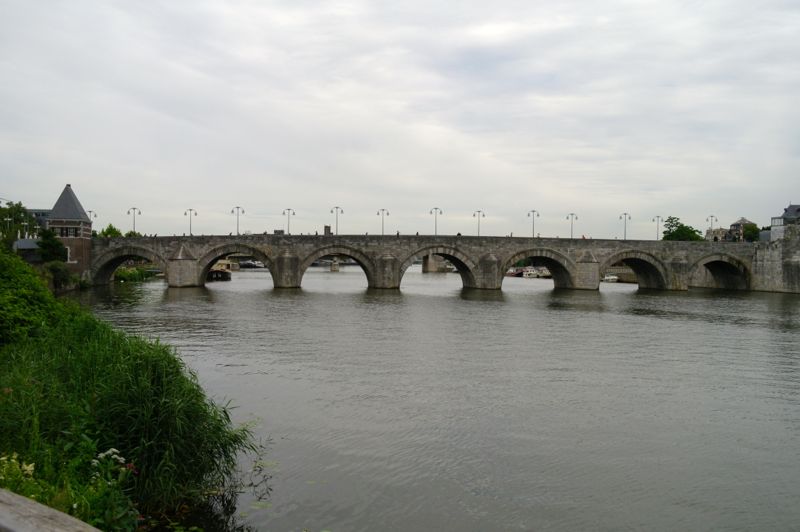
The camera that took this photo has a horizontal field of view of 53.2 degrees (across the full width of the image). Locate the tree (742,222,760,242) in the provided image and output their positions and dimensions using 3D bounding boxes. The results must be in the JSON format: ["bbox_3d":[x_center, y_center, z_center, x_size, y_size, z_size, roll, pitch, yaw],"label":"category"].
[{"bbox_3d":[108.000,-7.200,246.000,6.000,12.000,6.000,1,0,0],"label":"tree"}]

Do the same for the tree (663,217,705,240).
[{"bbox_3d":[93.000,-8.200,262.000,14.000,16.000,13.000,1,0,0],"label":"tree"}]

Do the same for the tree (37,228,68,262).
[{"bbox_3d":[-44.800,-2.450,103.000,4.100,4.600,4.100,1,0,0],"label":"tree"}]

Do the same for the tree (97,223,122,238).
[{"bbox_3d":[-67.600,-5.100,186.000,6.500,10.000,6.300,1,0,0],"label":"tree"}]

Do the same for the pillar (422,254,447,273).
[{"bbox_3d":[21.200,-1.500,480.000,12.000,11.000,14.000,1,0,-9],"label":"pillar"}]

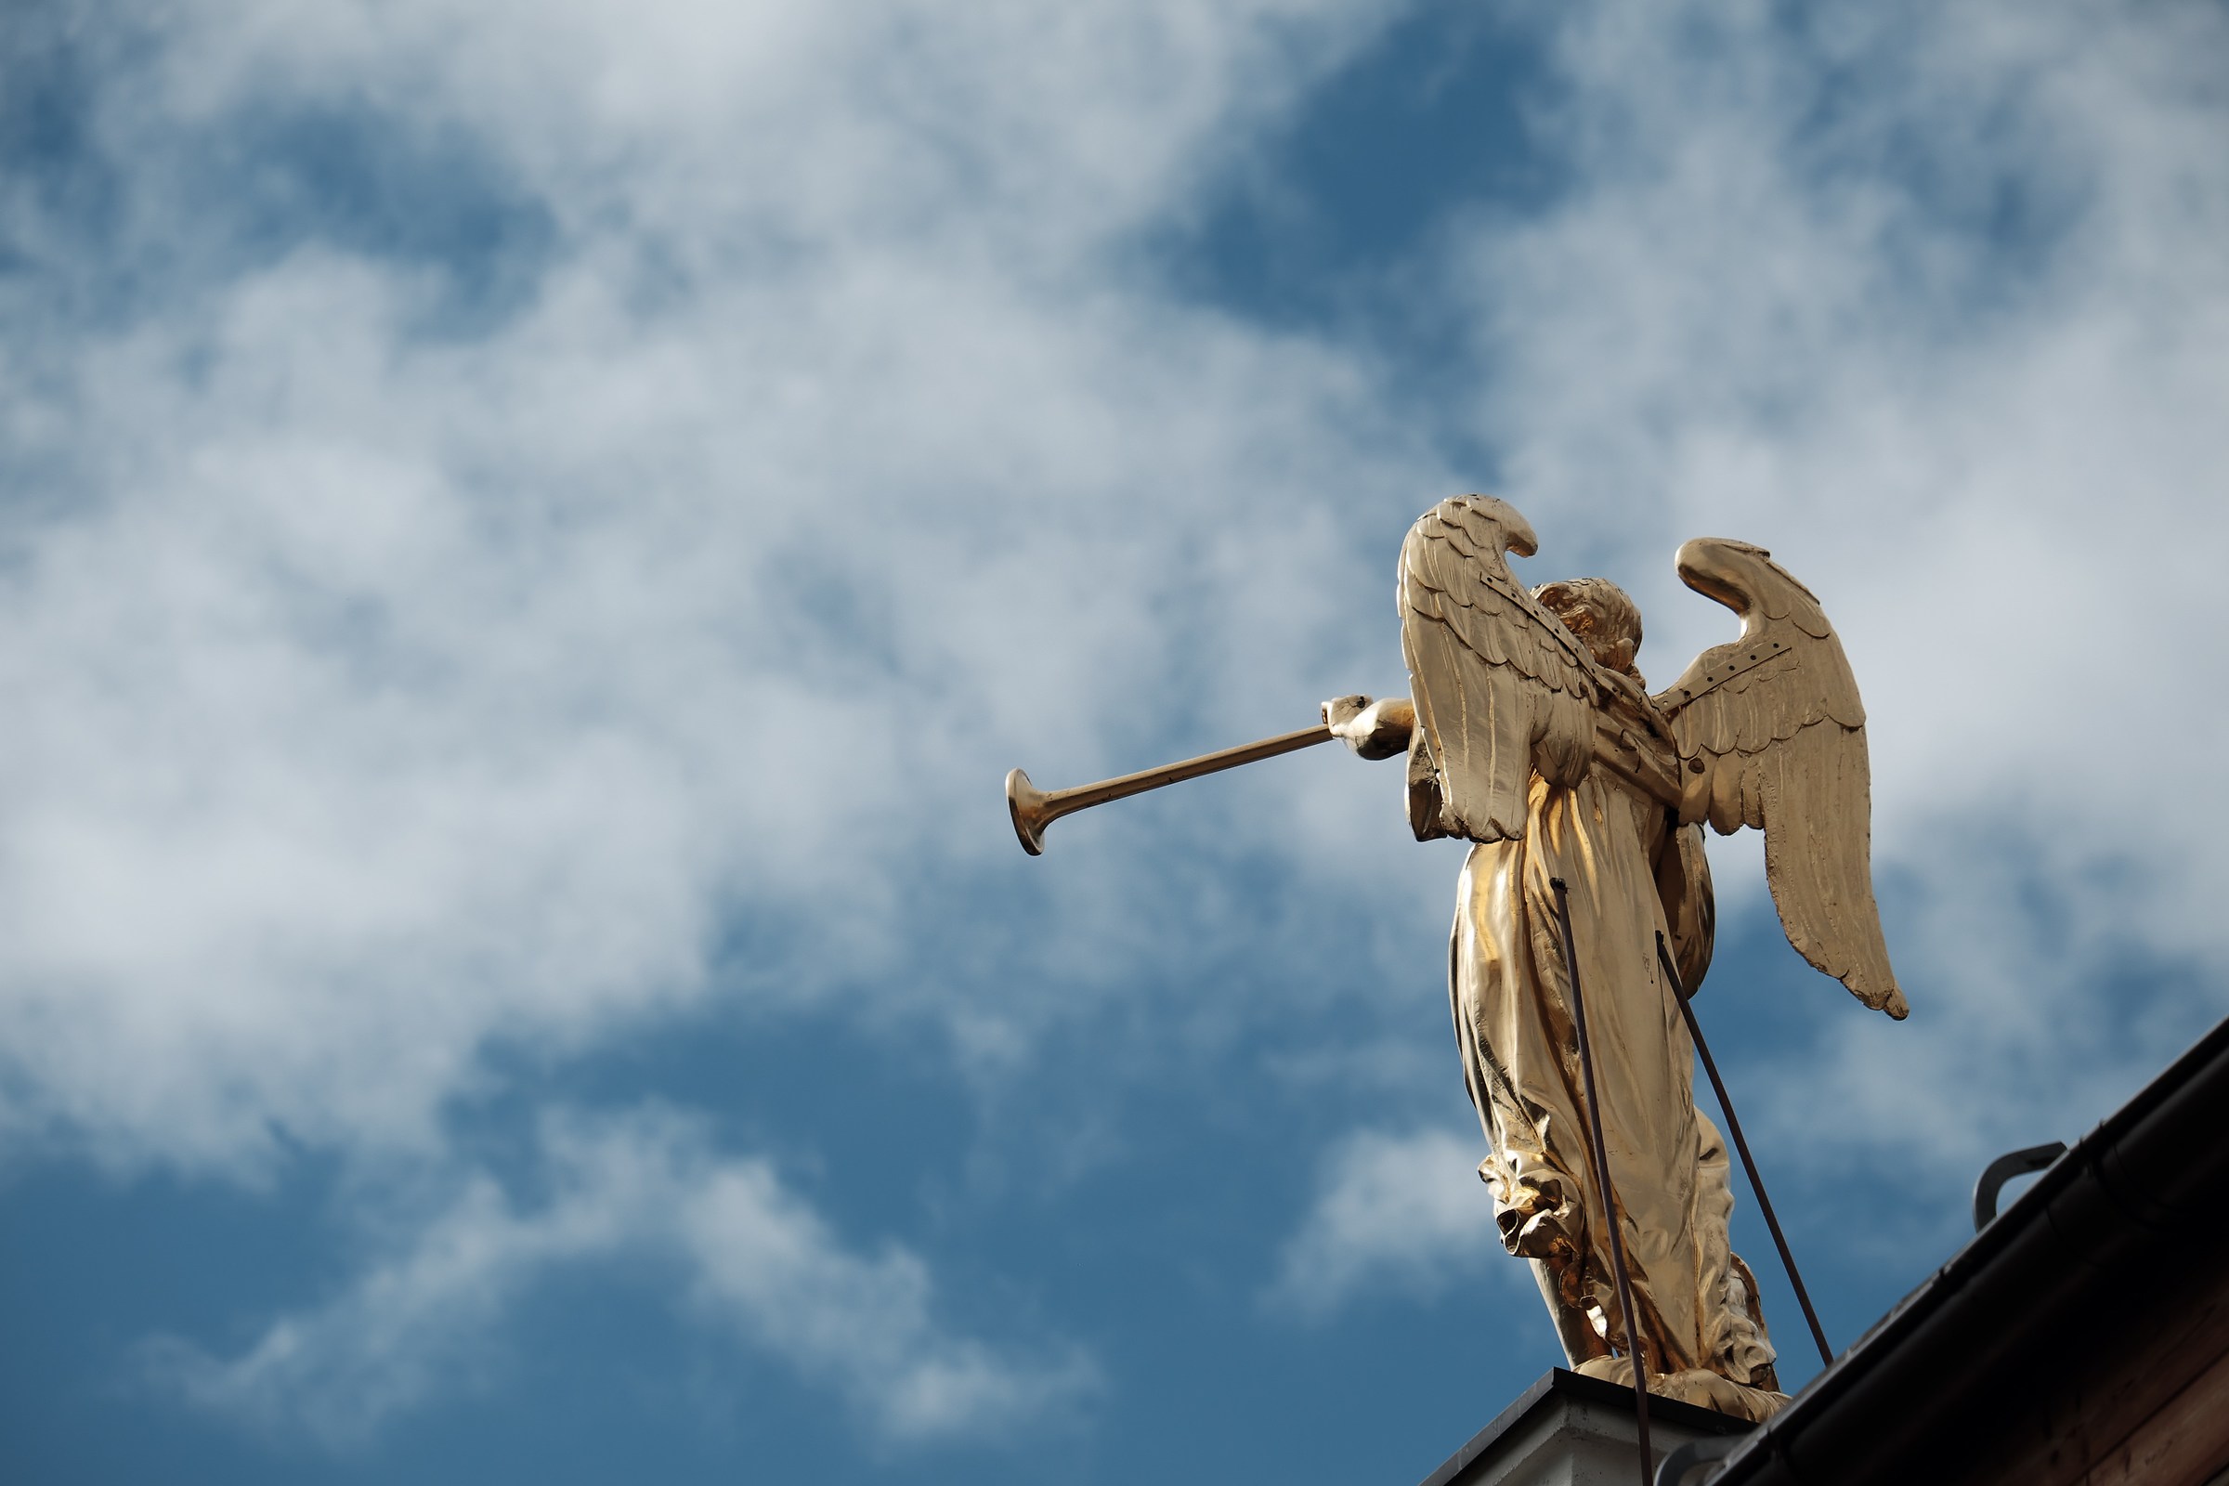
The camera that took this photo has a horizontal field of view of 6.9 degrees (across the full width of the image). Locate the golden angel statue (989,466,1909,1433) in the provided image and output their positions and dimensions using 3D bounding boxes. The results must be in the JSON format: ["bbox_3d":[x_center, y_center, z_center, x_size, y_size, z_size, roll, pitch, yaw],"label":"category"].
[{"bbox_3d":[0.552,0.496,29.200,1.030,1.680,1.150,18,-34,-29],"label":"golden angel statue"}]

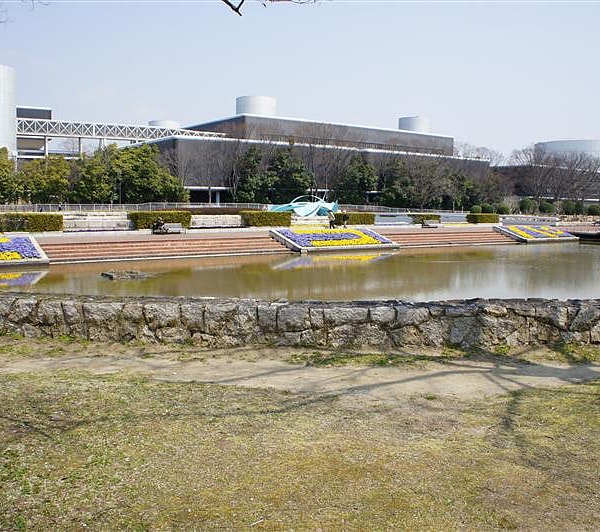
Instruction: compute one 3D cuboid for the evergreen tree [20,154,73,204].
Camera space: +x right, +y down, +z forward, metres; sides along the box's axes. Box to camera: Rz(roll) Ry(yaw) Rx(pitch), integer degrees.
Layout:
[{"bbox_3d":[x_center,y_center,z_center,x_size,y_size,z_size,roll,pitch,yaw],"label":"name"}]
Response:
[{"bbox_3d":[-36.720,-11.903,86.497,7.324,7.791,6.738,-2,6,-23],"label":"evergreen tree"}]

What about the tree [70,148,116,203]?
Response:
[{"bbox_3d":[-30.604,-12.672,88.849,6.408,8.892,5.896,-2,6,-19],"label":"tree"}]

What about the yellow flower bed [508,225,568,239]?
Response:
[{"bbox_3d":[21.590,-3.174,55.026,7.200,0.900,3.300,-4,7,-35],"label":"yellow flower bed"}]

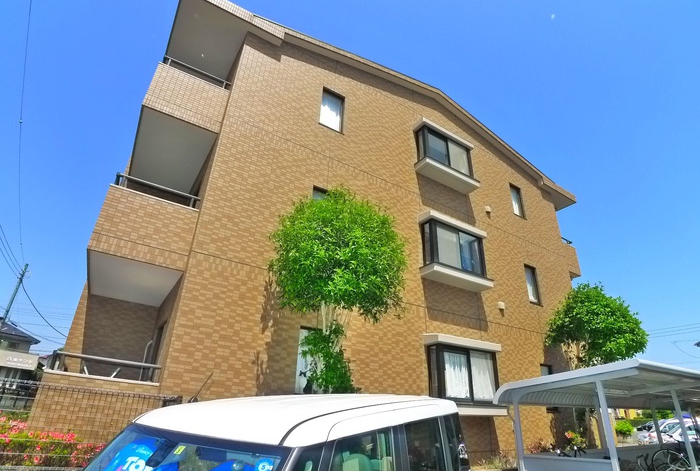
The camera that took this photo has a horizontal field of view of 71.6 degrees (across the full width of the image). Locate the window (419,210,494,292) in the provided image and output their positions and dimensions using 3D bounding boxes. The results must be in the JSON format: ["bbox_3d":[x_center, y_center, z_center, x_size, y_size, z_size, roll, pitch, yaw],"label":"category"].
[{"bbox_3d":[2.471,0.420,11.267,1.880,1.520,0.480,18,-30,-27],"label":"window"}]

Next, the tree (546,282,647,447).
[{"bbox_3d":[5.241,2.694,10.442,2.350,3.900,2.200,18,-30,-27],"label":"tree"}]

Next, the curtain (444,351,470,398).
[{"bbox_3d":[2.141,2.775,9.639,0.700,1.000,0.100,18,-30,-27],"label":"curtain"}]

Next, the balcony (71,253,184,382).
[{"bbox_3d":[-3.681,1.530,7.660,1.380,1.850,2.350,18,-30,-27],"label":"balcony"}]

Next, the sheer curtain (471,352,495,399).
[{"bbox_3d":[2.765,2.923,10.066,0.700,1.000,0.100,18,-30,-27],"label":"sheer curtain"}]

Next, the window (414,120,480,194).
[{"bbox_3d":[2.537,-2.029,12.703,1.880,1.500,0.480,18,-30,-27],"label":"window"}]

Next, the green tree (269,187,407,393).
[{"bbox_3d":[-0.226,1.050,7.573,2.300,4.100,2.200,18,-30,-27],"label":"green tree"}]

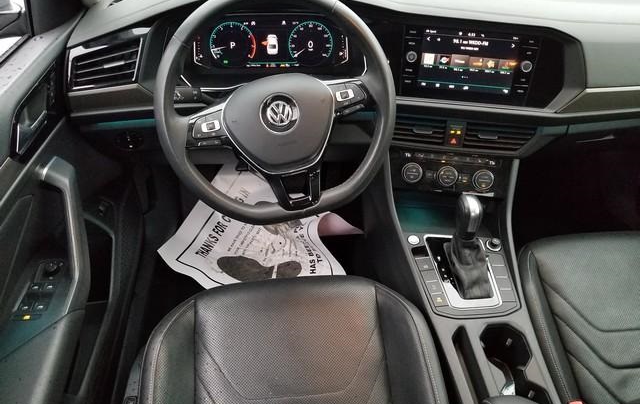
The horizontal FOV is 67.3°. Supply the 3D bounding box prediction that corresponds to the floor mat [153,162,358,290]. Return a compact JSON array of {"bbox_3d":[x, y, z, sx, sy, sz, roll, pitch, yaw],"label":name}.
[{"bbox_3d":[-0.161,0.047,1.478,0.530,0.090,0.610,3,38,2],"label":"floor mat"}]

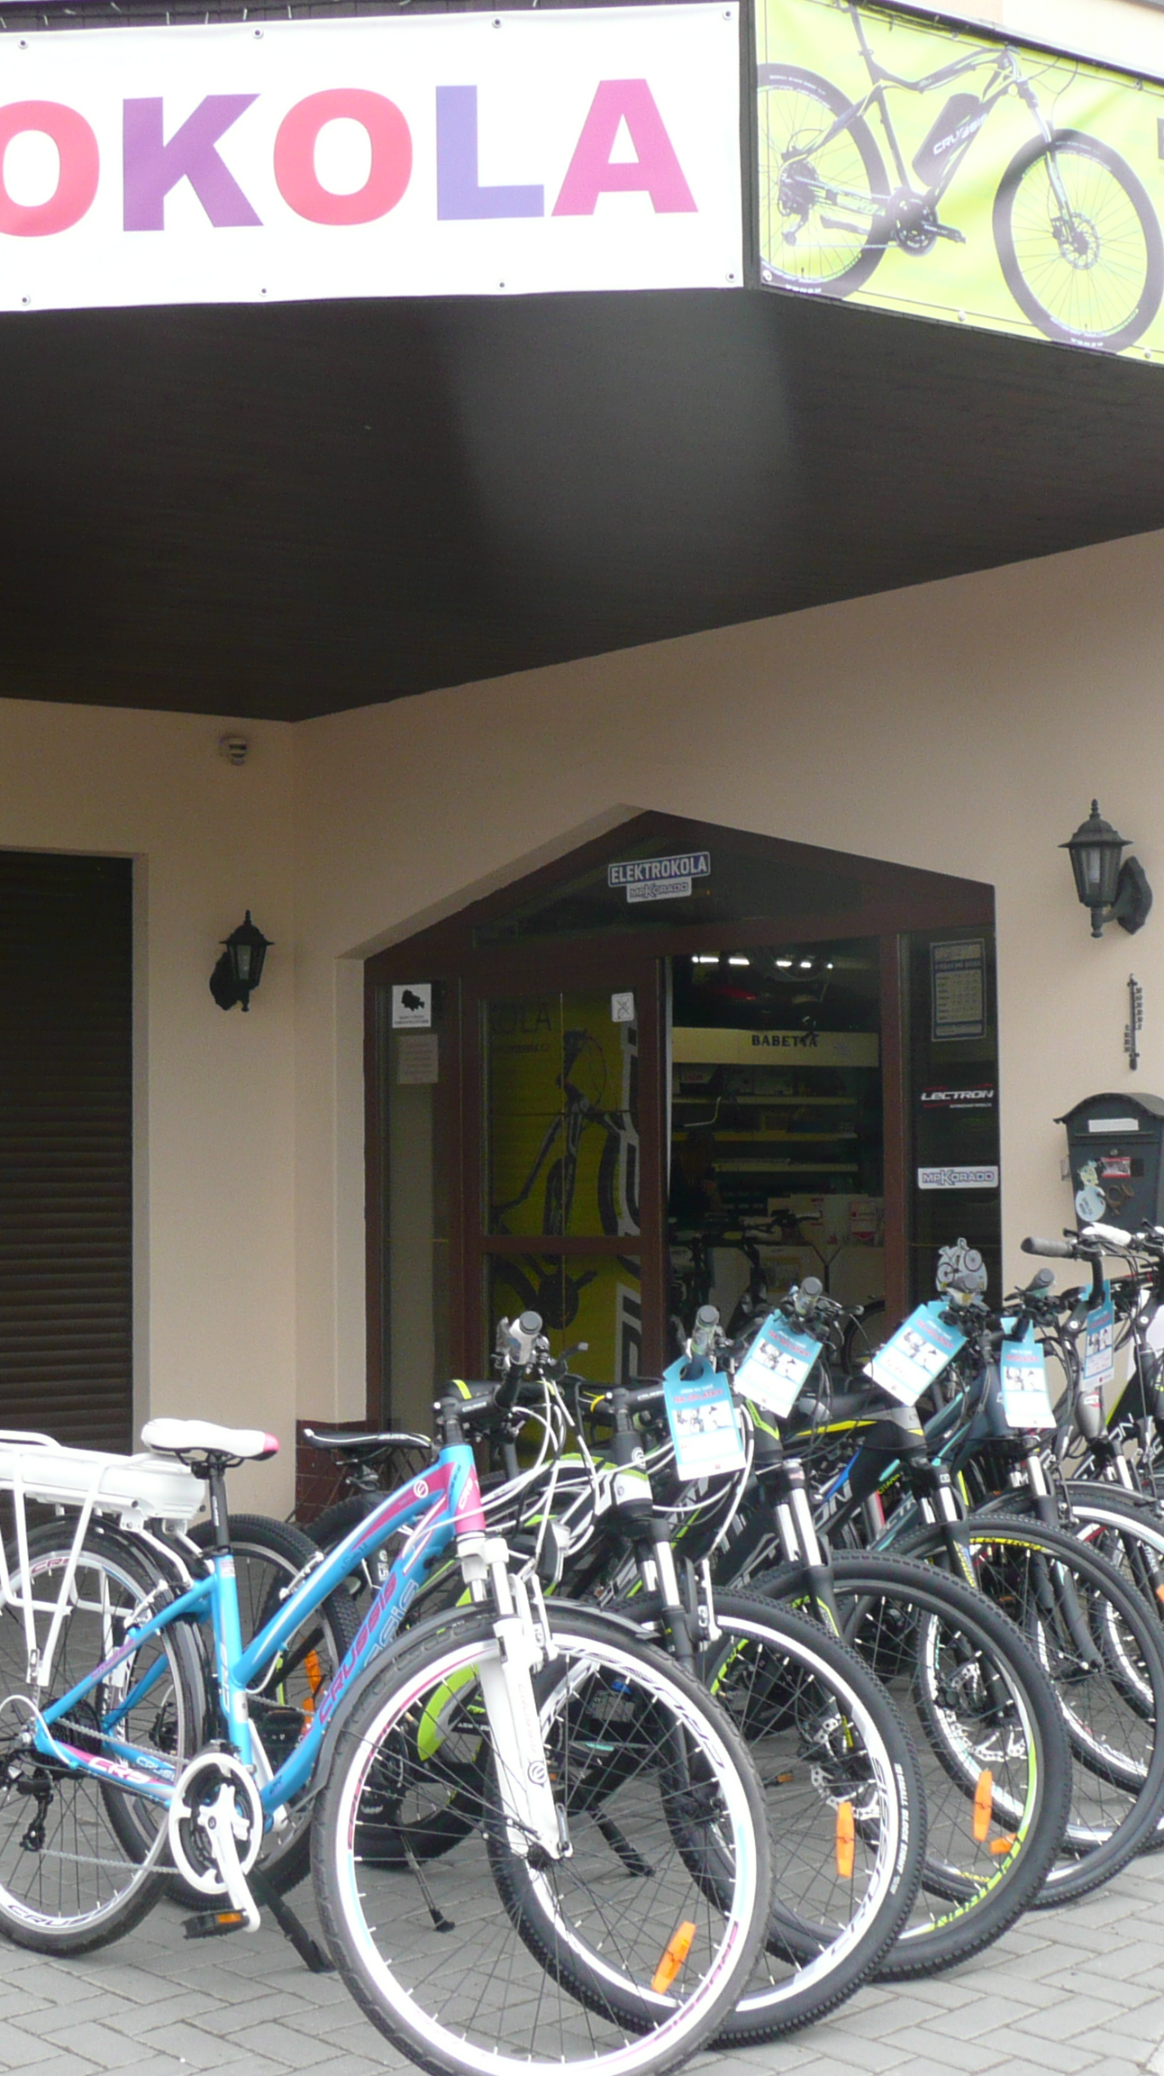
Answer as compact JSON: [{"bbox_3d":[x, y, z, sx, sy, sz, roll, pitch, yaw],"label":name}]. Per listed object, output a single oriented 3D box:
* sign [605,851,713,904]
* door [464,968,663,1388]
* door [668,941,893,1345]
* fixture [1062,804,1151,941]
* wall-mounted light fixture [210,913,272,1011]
[{"bbox_3d":[0.267,-0.546,9.388,0.020,0.139,0.487,3,-5,-44],"label":"sign"},{"bbox_3d":[-0.075,0.784,9.709,0.070,2.070,1.040,3,-5,-44],"label":"door"},{"bbox_3d":[0.636,0.731,8.963,0.070,2.070,1.002,3,-5,-44],"label":"door"},{"bbox_3d":[1.475,-0.472,7.675,0.265,0.386,0.195,3,-5,-44],"label":"fixture"},{"bbox_3d":[-1.286,-0.286,10.331,0.195,0.382,0.265,1,-4,-30],"label":"wall-mounted light fixture"}]

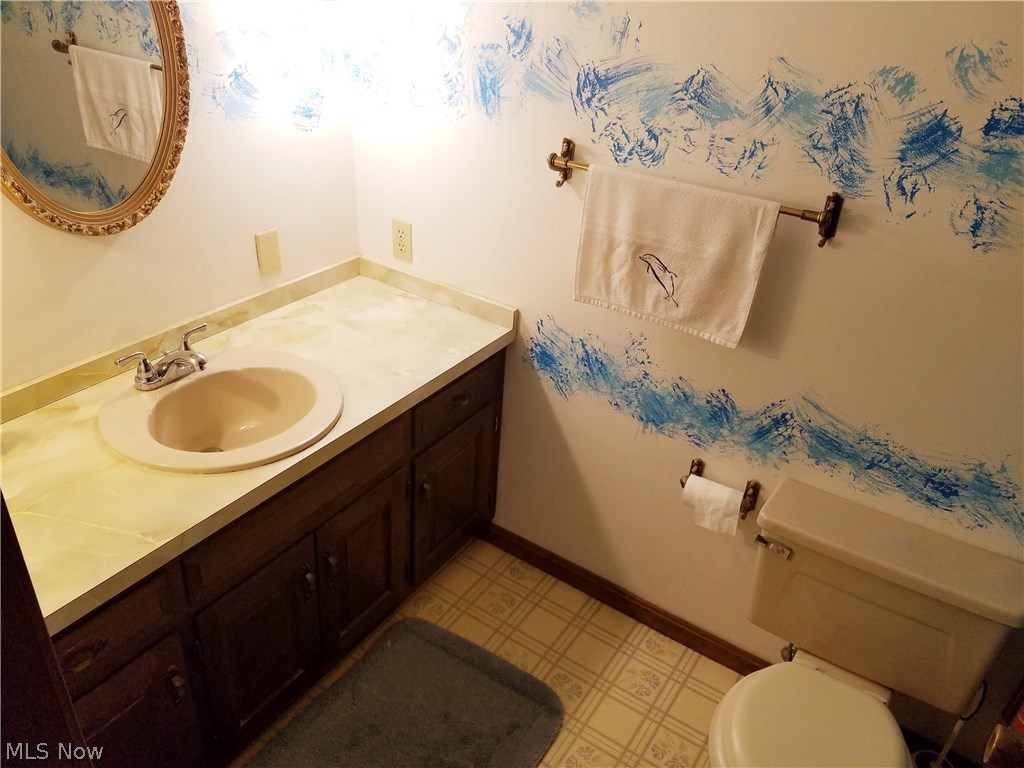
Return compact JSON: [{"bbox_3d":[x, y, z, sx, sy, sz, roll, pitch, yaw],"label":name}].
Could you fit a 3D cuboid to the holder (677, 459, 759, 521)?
[{"bbox_3d":[0.495,0.262,1.856,0.183,0.100,0.078,22,35,27],"label":"holder"}]

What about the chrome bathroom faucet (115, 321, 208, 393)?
[{"bbox_3d":[-0.725,-0.042,1.691,0.166,0.087,0.228,22,35,27],"label":"chrome bathroom faucet"}]

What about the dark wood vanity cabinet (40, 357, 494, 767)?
[{"bbox_3d":[-0.661,0.390,1.890,0.559,0.747,1.439,22,35,27],"label":"dark wood vanity cabinet"}]

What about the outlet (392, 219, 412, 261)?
[{"bbox_3d":[-0.307,-0.404,2.169,0.070,0.114,0.006,22,35,27],"label":"outlet"}]

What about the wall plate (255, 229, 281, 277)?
[{"bbox_3d":[-0.636,-0.343,2.007,0.006,0.114,0.070,22,35,27],"label":"wall plate"}]

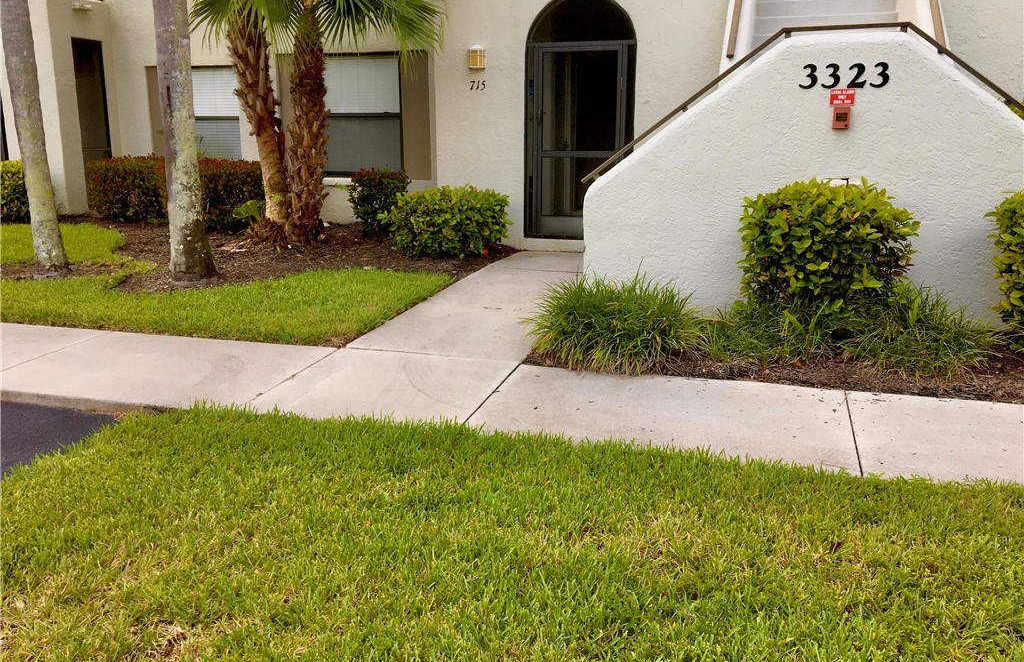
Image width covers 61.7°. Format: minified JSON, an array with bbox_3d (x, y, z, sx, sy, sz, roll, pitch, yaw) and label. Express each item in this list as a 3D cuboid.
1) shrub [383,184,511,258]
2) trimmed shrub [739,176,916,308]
[{"bbox_3d":[-0.649,-1.205,9.341,1.094,0.701,0.718,4,16,17],"label":"shrub"},{"bbox_3d":[2.043,-0.452,5.650,1.027,0.960,0.852,4,16,17],"label":"trimmed shrub"}]

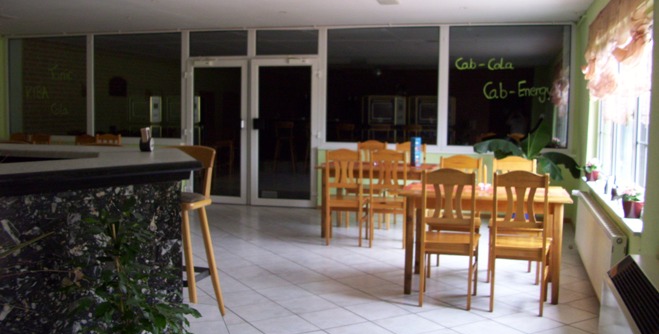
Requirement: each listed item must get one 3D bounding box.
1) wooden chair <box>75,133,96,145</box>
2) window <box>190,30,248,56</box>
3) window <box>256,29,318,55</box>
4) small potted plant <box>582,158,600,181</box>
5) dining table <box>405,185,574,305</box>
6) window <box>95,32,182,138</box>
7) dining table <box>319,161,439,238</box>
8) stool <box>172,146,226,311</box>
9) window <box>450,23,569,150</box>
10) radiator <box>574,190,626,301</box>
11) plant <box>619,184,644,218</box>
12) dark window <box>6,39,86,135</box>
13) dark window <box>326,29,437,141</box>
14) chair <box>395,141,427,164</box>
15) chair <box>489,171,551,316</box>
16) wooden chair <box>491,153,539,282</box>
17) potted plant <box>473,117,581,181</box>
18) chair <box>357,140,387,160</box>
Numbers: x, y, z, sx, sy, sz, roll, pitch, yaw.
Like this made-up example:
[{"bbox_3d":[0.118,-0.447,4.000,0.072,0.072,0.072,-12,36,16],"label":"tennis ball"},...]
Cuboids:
[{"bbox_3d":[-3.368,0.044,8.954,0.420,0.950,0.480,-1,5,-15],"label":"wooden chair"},{"bbox_3d":[-1.548,-1.721,9.066,0.900,0.360,0.070,2,5,15],"label":"window"},{"bbox_3d":[-0.566,-1.688,8.794,0.900,0.360,0.070,2,5,15],"label":"window"},{"bbox_3d":[2.337,0.018,5.731,0.155,0.195,0.155,2,5,15],"label":"small potted plant"},{"bbox_3d":[1.153,0.543,4.826,1.178,0.750,0.755,2,5,16],"label":"dining table"},{"bbox_3d":[-2.842,-1.185,9.491,1.458,1.520,0.082,2,5,15],"label":"window"},{"bbox_3d":[0.523,0.371,6.913,1.178,0.750,0.755,2,5,16],"label":"dining table"},{"bbox_3d":[-0.971,0.414,4.075,0.450,1.070,0.500,4,6,34],"label":"stool"},{"bbox_3d":[2.239,-1.008,8.116,1.458,1.520,0.082,2,5,15],"label":"window"},{"bbox_3d":[1.927,0.546,4.651,0.102,0.479,2.162,2,5,16],"label":"radiator"},{"bbox_3d":[1.843,0.198,3.916,0.175,0.205,0.175,2,5,15],"label":"plant"},{"bbox_3d":[-4.352,-1.231,9.907,1.428,1.520,0.082,2,5,15],"label":"dark window"},{"bbox_3d":[0.690,-1.067,8.535,1.458,1.520,0.082,2,5,15],"label":"dark window"},{"bbox_3d":[0.896,0.216,7.411,0.420,0.955,0.500,2,5,11],"label":"chair"},{"bbox_3d":[1.285,0.477,4.351,0.439,0.959,0.500,2,5,16],"label":"chair"},{"bbox_3d":[1.483,0.412,5.210,0.428,0.959,0.500,2,5,16],"label":"wooden chair"},{"bbox_3d":[2.030,0.117,6.732,1.020,1.290,0.920,2,5,15],"label":"potted plant"},{"bbox_3d":[0.469,0.213,7.571,0.428,0.959,0.500,2,5,16],"label":"chair"}]

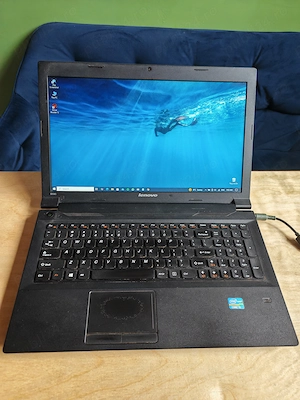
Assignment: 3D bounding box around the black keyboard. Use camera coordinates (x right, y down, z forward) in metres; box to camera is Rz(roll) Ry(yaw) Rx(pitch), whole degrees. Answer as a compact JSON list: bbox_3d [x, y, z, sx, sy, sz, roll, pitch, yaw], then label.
[{"bbox_3d":[0.000,0.080,0.477,0.341,0.008,0.104,0,50,-4],"label":"black keyboard"}]

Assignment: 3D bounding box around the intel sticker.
[{"bbox_3d":[0.122,0.146,0.425,0.022,0.001,0.017,0,50,-4],"label":"intel sticker"}]

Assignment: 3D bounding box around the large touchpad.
[{"bbox_3d":[-0.038,0.157,0.407,0.093,0.004,0.070,0,50,-4],"label":"large touchpad"}]

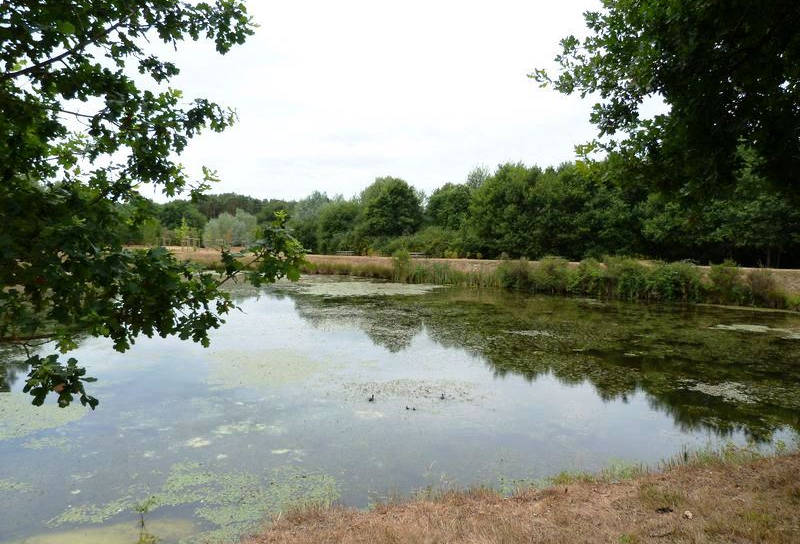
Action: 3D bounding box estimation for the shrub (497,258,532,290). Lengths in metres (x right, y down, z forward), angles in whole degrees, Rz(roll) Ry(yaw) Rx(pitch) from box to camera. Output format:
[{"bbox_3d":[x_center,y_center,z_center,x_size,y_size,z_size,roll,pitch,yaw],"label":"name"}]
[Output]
[{"bbox_3d":[7.233,0.158,36.500,2.229,1.961,2.115,0,3,0],"label":"shrub"}]

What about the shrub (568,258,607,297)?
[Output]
[{"bbox_3d":[10.871,0.319,33.500,2.159,2.137,2.049,0,3,0],"label":"shrub"}]

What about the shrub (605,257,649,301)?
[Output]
[{"bbox_3d":[12.152,0.349,31.000,2.313,2.290,2.195,0,3,0],"label":"shrub"}]

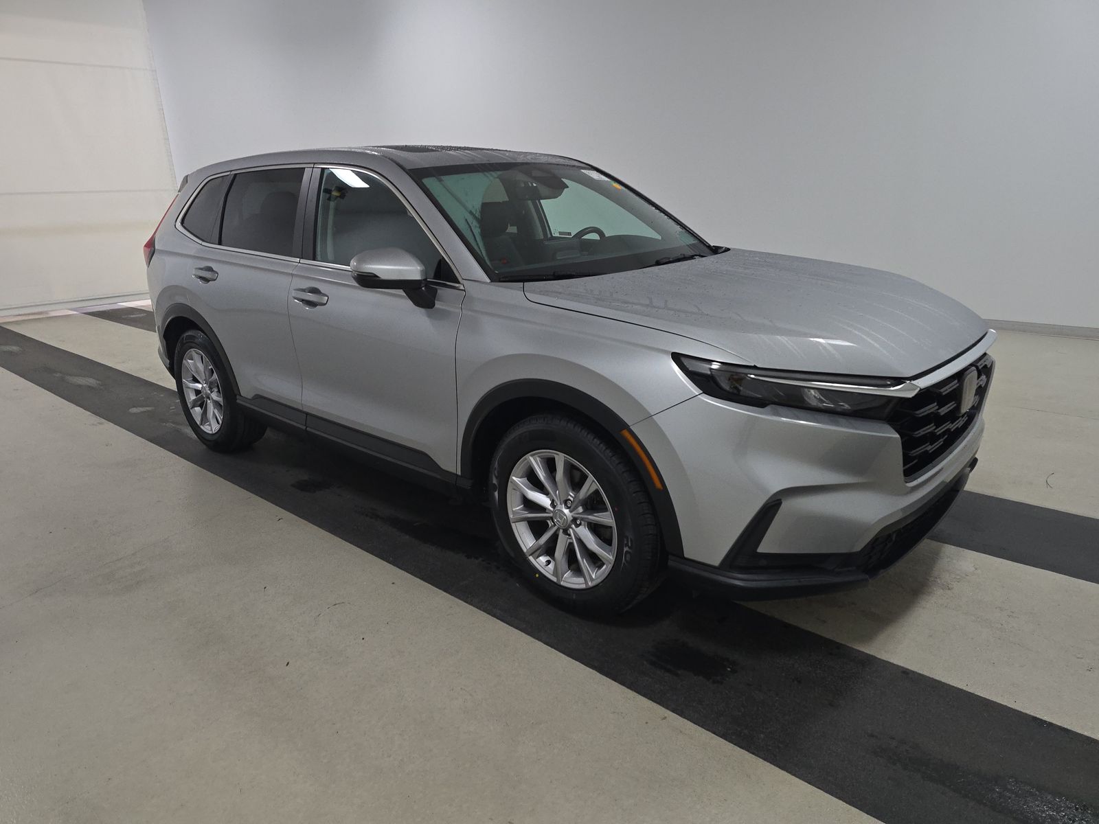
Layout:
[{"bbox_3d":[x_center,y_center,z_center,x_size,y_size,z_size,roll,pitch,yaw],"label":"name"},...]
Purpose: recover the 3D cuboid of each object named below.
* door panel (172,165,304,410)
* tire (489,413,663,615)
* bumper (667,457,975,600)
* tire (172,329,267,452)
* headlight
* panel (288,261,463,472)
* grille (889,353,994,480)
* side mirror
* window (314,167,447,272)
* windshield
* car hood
[{"bbox_3d":[-1.569,-0.677,3.798,1.320,1.140,0.260,13,22,39],"label":"door panel"},{"bbox_3d":[0.104,0.339,2.570,0.725,0.720,0.235,13,22,39],"label":"tire"},{"bbox_3d":[1.161,0.232,2.686,0.580,0.420,1.820,13,22,39],"label":"bumper"},{"bbox_3d":[-1.928,-0.146,4.280,0.725,0.720,0.235,13,22,39],"label":"tire"},{"bbox_3d":[0.678,-0.065,2.087,0.530,0.200,0.420,13,22,39],"label":"headlight"},{"bbox_3d":[-0.735,-0.215,3.057,1.200,0.770,0.130,13,22,39],"label":"panel"},{"bbox_3d":[1.333,-0.008,2.451,0.150,0.350,0.980,13,22,39],"label":"grille"},{"bbox_3d":[-0.572,-0.506,2.695,0.230,0.220,0.220,13,22,39],"label":"side mirror"},{"bbox_3d":[-0.635,-0.786,2.951,1.050,0.440,0.080,13,-3,39],"label":"window"},{"bbox_3d":[0.088,-0.888,3.320,1.580,0.150,0.880,-19,60,-46],"label":"windshield"},{"bbox_3d":[0.859,-0.408,2.761,1.280,0.270,1.540,13,22,39],"label":"car hood"}]

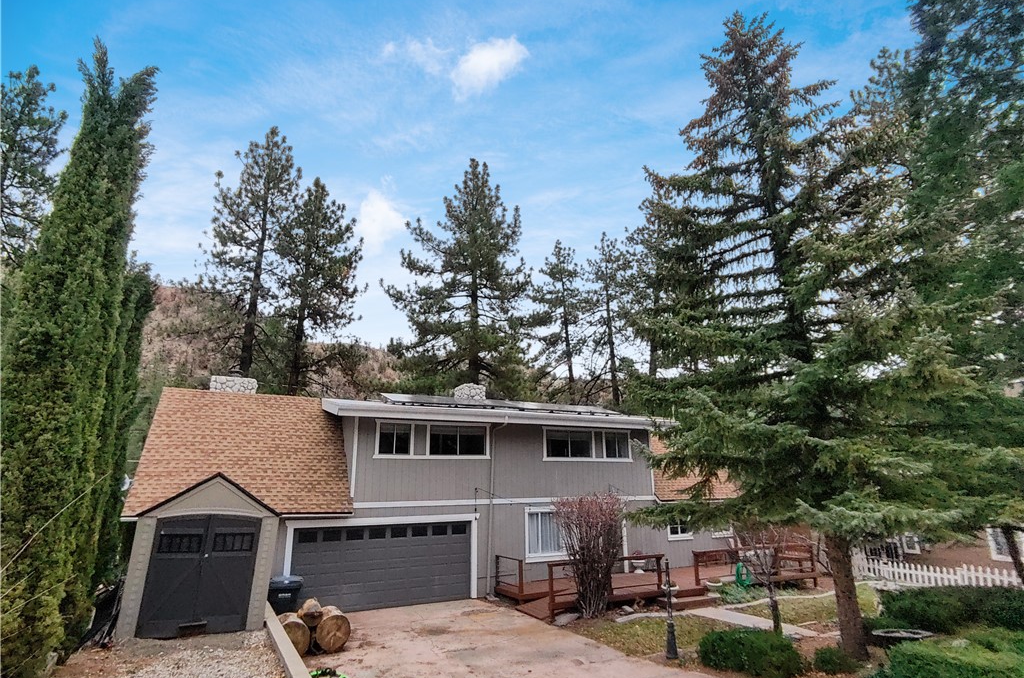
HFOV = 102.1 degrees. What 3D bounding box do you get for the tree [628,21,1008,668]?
[{"bbox_3d":[7.065,-1.627,10.302,6.800,16.400,6.800,6,-15,-18],"label":"tree"}]

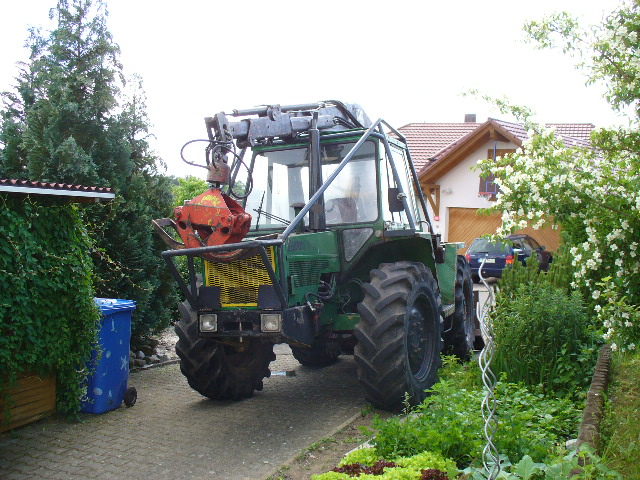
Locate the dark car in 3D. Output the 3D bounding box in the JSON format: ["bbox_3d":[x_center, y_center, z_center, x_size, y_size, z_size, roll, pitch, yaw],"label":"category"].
[{"bbox_3d":[6.450,0.630,23.200,1.740,1.490,4.550,0,0,34],"label":"dark car"}]

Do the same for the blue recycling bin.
[{"bbox_3d":[-2.170,1.095,6.600,0.580,1.070,0.730,0,0,19],"label":"blue recycling bin"}]

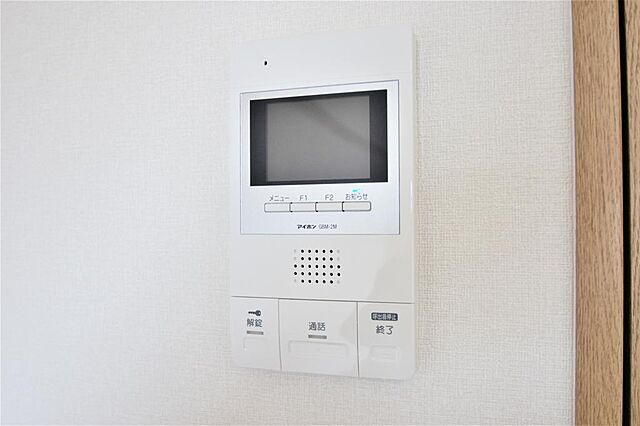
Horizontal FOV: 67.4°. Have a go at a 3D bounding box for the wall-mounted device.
[{"bbox_3d":[0.003,-0.005,0.332,0.125,0.226,0.030,0,0,15],"label":"wall-mounted device"}]

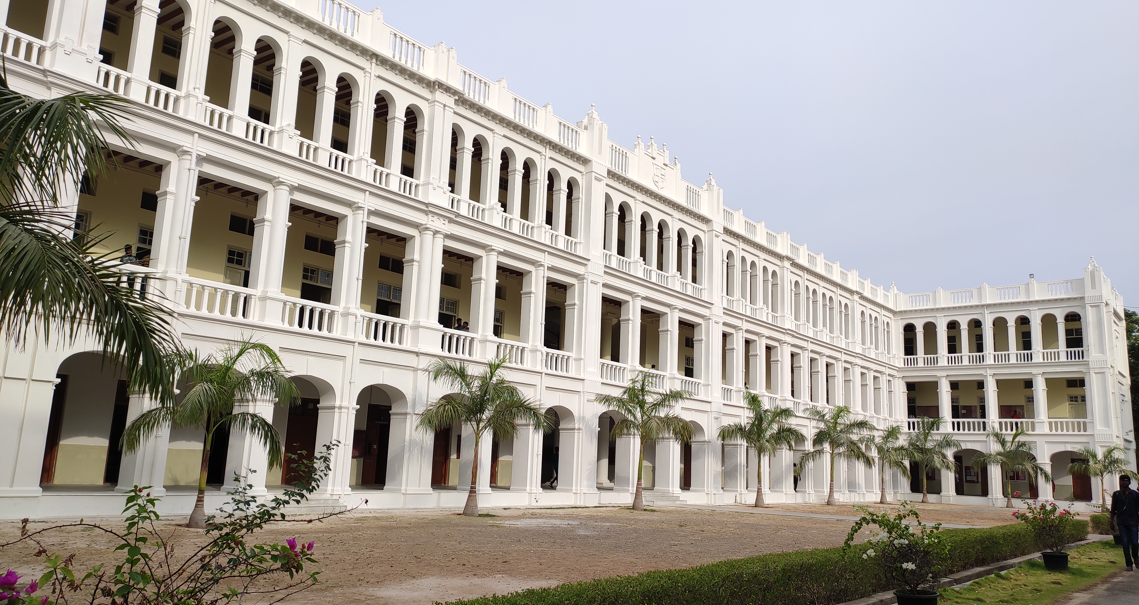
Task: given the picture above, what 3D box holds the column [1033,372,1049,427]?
[{"bbox_3d":[31.520,6.380,55.134,0.556,3.234,0.714,-7,-14,38],"label":"column"}]

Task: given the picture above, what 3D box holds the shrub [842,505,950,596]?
[{"bbox_3d":[3.504,2.644,8.838,1.021,0.933,0.894,-2,-11,22],"label":"shrub"}]

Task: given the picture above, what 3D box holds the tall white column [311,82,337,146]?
[{"bbox_3d":[-7.019,-5.316,23.642,0.430,1.800,0.440,-6,-13,38],"label":"tall white column"}]

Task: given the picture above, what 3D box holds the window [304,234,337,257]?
[{"bbox_3d":[-8.125,-1.862,26.829,0.140,0.550,1.240,-7,-14,39],"label":"window"}]

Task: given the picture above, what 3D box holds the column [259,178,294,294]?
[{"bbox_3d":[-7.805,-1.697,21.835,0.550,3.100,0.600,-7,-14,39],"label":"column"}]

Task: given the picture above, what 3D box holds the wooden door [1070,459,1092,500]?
[{"bbox_3d":[35.929,12.413,57.618,1.320,2.836,0.120,-6,-14,38],"label":"wooden door"}]

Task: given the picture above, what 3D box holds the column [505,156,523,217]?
[{"bbox_3d":[-1.965,-3.956,29.658,0.409,1.743,0.420,-7,-14,38],"label":"column"}]

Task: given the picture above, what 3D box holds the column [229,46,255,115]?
[{"bbox_3d":[-8.633,-5.766,21.642,0.430,1.800,0.450,-6,-13,38],"label":"column"}]

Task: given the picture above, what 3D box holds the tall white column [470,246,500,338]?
[{"bbox_3d":[-2.954,-0.290,29.256,0.769,3.305,0.640,-6,-14,38],"label":"tall white column"}]

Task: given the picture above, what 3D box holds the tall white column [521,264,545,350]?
[{"bbox_3d":[-1.379,0.190,29.781,0.720,3.100,0.640,-7,-14,39],"label":"tall white column"}]

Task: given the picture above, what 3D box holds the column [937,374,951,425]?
[{"bbox_3d":[26.790,6.920,58.919,0.556,3.234,0.714,-7,-14,38],"label":"column"}]

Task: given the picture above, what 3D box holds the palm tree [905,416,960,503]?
[{"bbox_3d":[24.112,10.459,54.880,3.600,5.700,3.500,-7,-14,39],"label":"palm tree"}]

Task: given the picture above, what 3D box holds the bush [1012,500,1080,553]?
[{"bbox_3d":[8.706,4.073,15.000,1.060,0.880,1.000,-4,-13,29],"label":"bush"}]

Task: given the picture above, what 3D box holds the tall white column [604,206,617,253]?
[{"bbox_3d":[1.830,-2.964,35.514,0.397,1.900,0.469,-6,-14,38],"label":"tall white column"}]

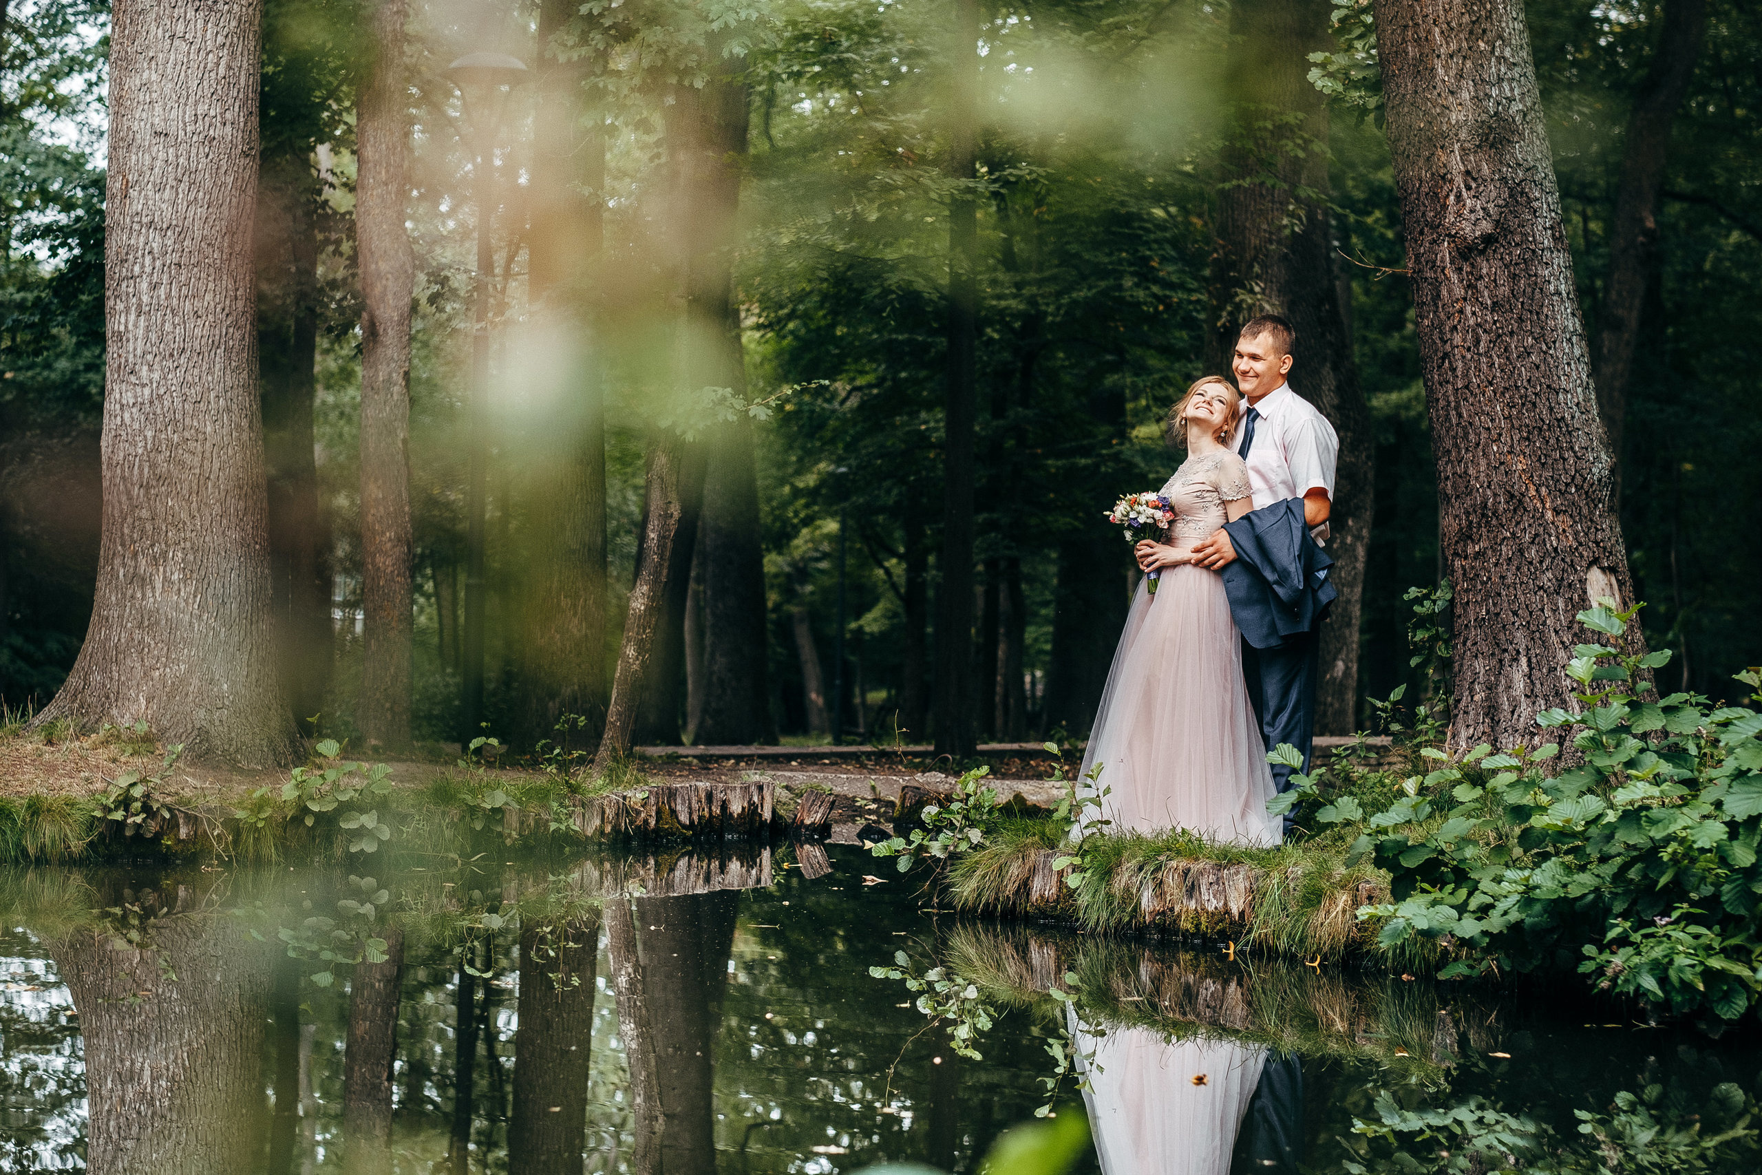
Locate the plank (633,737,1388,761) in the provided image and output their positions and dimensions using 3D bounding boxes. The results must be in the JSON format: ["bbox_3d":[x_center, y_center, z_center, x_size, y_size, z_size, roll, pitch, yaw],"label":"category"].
[{"bbox_3d":[0.916,0.983,25.300,5.400,0.100,0.280,1,0,-29],"label":"plank"}]

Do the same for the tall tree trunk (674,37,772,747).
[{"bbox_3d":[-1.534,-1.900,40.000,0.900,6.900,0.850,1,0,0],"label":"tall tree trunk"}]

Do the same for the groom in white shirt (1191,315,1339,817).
[{"bbox_3d":[1.352,-0.041,14.500,0.420,1.820,0.520,1,0,-37],"label":"groom in white shirt"}]

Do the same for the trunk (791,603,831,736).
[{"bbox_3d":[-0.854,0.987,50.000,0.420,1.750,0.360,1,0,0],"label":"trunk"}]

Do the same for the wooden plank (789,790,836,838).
[{"bbox_3d":[-0.303,1.004,18.300,0.140,0.190,0.070,22,0,0],"label":"wooden plank"}]

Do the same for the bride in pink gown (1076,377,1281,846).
[{"bbox_3d":[1.033,0.081,14.250,0.660,1.630,0.600,1,0,-37],"label":"bride in pink gown"}]

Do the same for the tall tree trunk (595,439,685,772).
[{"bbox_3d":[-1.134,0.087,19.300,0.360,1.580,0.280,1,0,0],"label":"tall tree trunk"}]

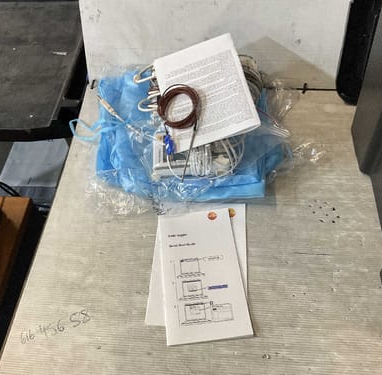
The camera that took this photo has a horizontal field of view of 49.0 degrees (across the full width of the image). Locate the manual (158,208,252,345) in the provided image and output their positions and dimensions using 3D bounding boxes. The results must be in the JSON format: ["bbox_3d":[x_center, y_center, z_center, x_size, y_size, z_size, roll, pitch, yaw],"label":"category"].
[{"bbox_3d":[0.016,0.124,0.624,0.115,0.007,0.210,-6,51,-2],"label":"manual"}]

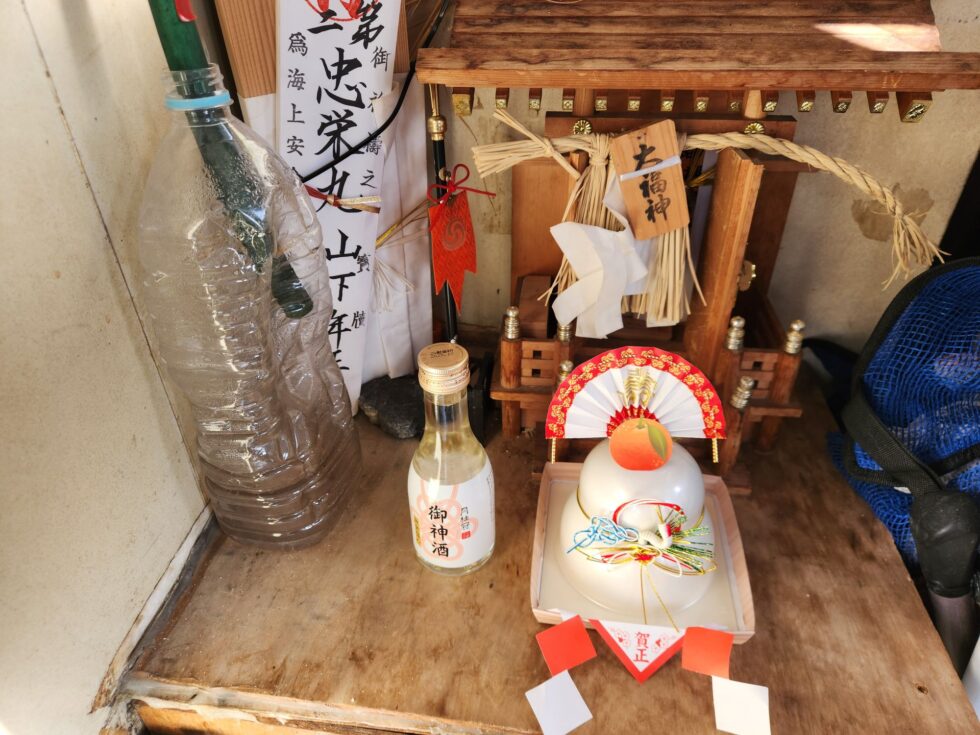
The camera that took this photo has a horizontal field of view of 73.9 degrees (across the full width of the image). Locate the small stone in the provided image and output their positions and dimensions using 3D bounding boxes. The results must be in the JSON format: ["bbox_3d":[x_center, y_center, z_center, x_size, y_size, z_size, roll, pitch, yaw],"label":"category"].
[{"bbox_3d":[-0.085,0.030,0.574,0.075,0.035,0.062,-1,34,0],"label":"small stone"}]

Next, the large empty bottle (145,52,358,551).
[{"bbox_3d":[-0.153,-0.024,0.415,0.109,0.305,0.102,-4,34,-8],"label":"large empty bottle"}]

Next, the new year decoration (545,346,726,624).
[{"bbox_3d":[0.095,0.063,0.409,0.116,0.147,0.111,1,34,4],"label":"new year decoration"}]

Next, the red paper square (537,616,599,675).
[{"bbox_3d":[0.045,0.163,0.382,0.029,0.002,0.027,-14,45,-14],"label":"red paper square"}]

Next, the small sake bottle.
[{"bbox_3d":[-0.026,0.059,0.417,0.057,0.159,0.057,-3,34,-2],"label":"small sake bottle"}]

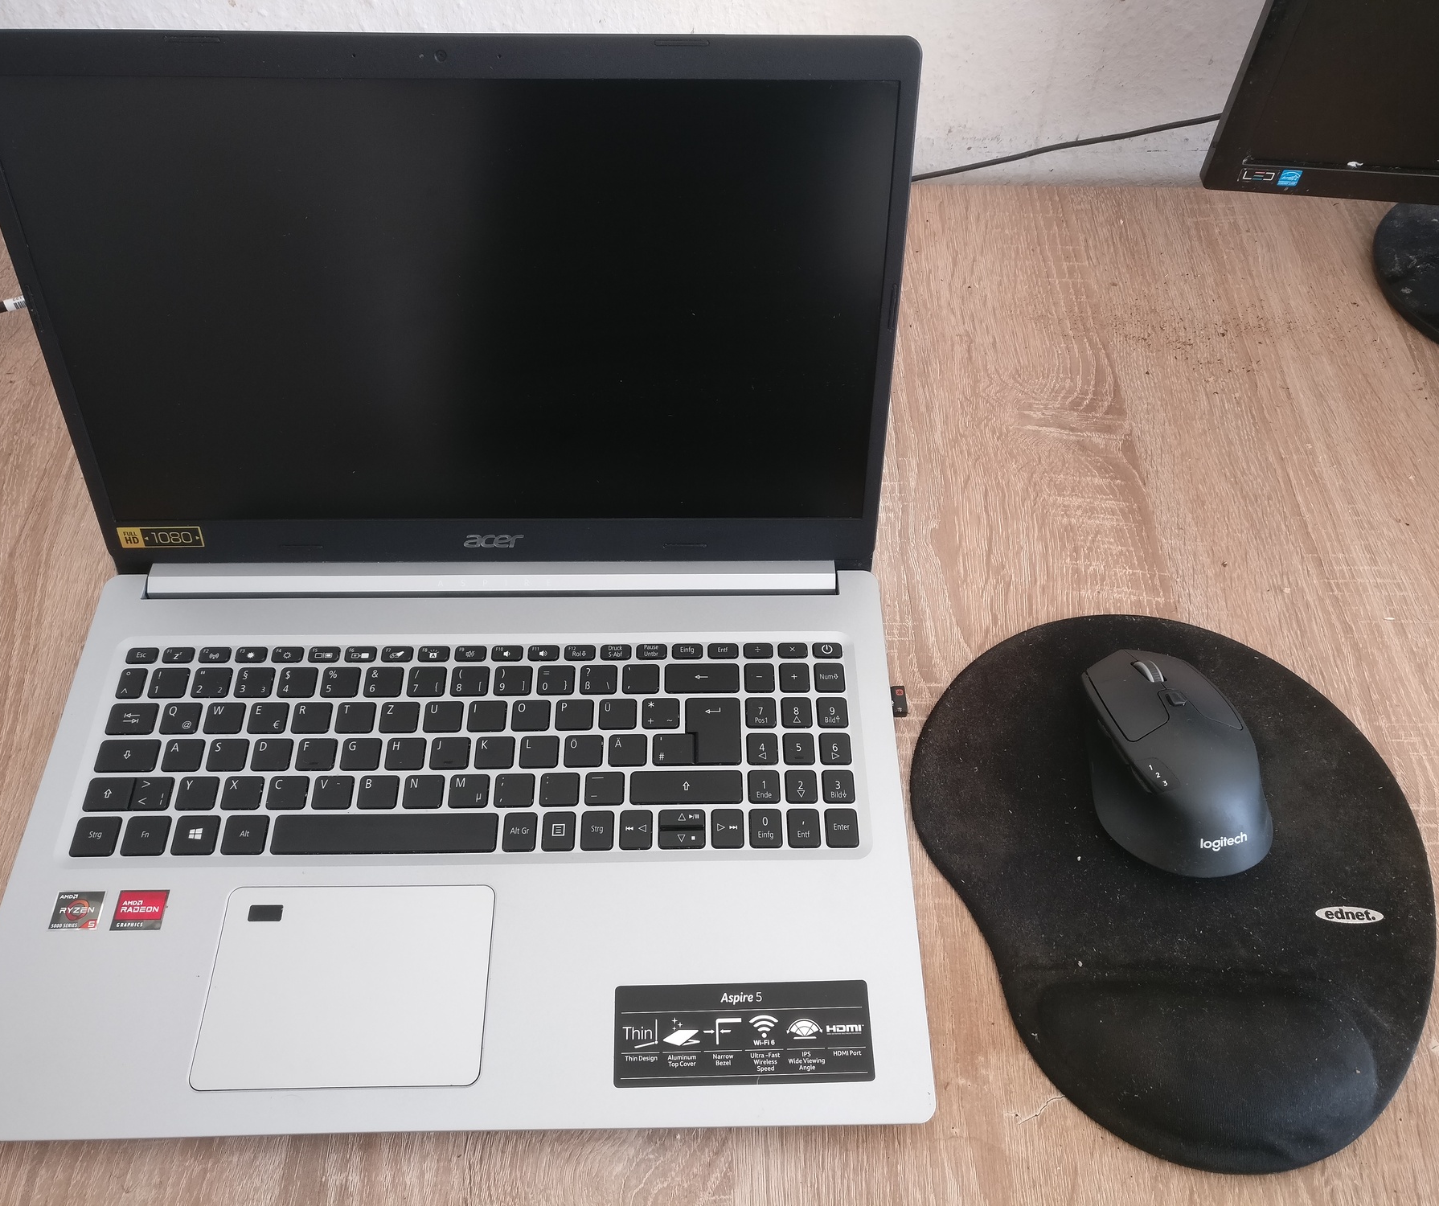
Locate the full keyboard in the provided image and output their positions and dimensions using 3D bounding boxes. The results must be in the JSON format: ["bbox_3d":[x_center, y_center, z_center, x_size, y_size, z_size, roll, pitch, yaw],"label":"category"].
[{"bbox_3d":[-0.104,0.061,0.562,0.323,0.004,0.103,0,54,-1],"label":"full keyboard"}]

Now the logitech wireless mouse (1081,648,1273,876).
[{"bbox_3d":[0.196,0.062,0.557,0.074,0.045,0.113,-15,54,-12],"label":"logitech wireless mouse"}]

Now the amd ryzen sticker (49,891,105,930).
[{"bbox_3d":[-0.254,0.122,0.514,0.019,0.001,0.016,0,54,-1],"label":"amd ryzen sticker"}]

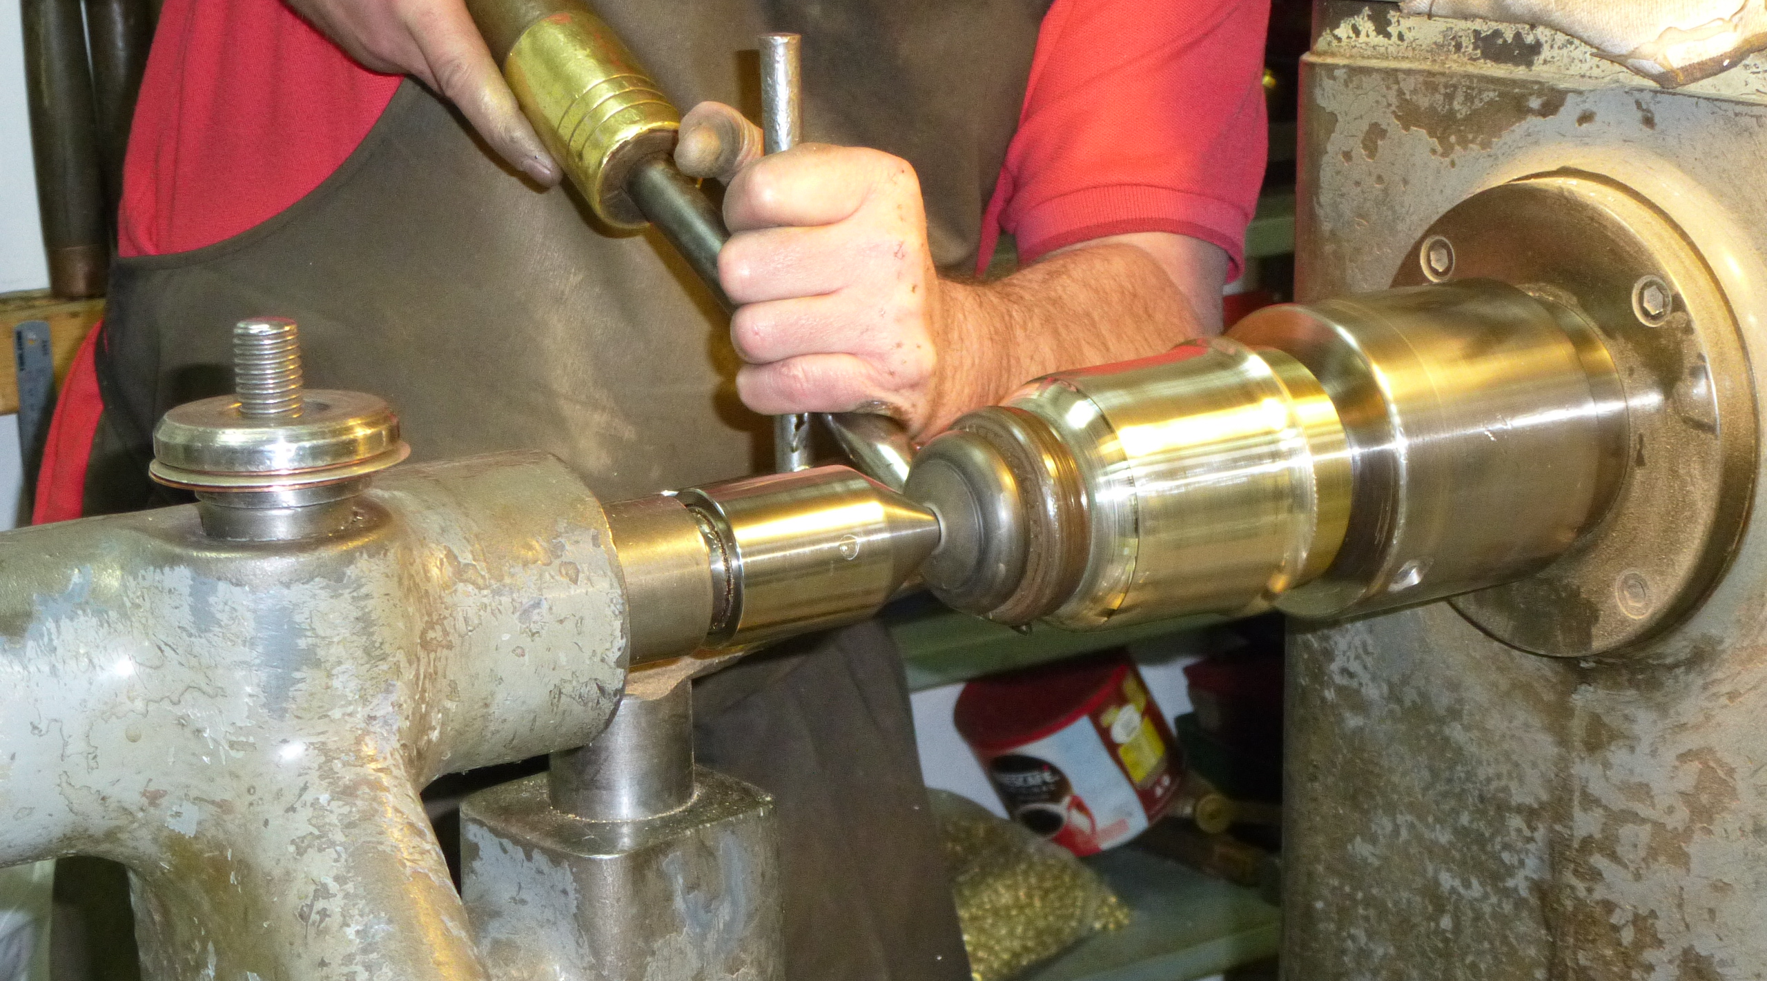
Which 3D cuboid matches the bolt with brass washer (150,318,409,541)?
[{"bbox_3d":[-0.148,-0.016,0.760,0.064,0.051,0.064,-2,13,0],"label":"bolt with brass washer"}]

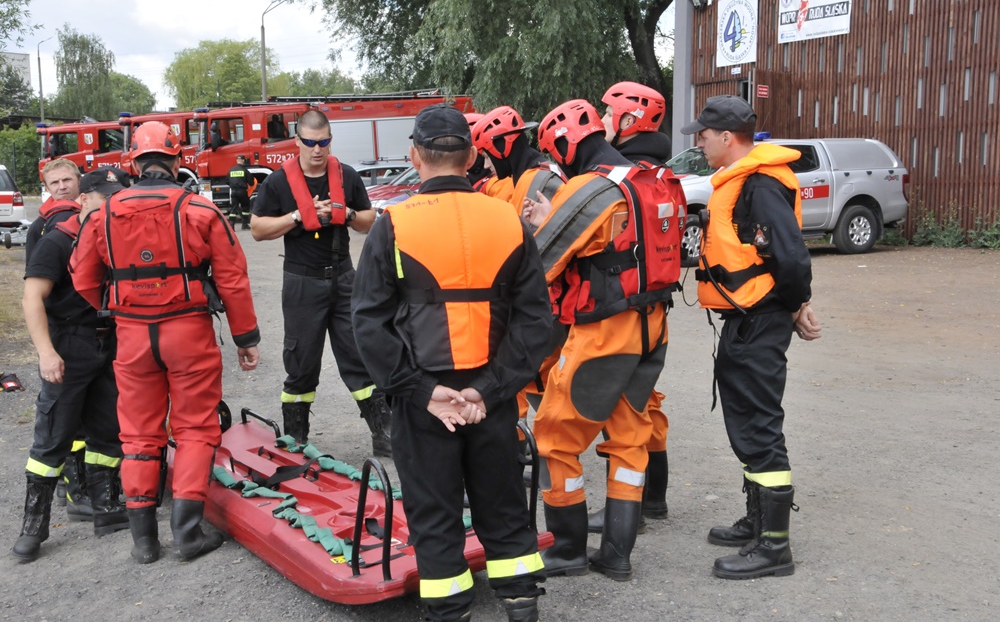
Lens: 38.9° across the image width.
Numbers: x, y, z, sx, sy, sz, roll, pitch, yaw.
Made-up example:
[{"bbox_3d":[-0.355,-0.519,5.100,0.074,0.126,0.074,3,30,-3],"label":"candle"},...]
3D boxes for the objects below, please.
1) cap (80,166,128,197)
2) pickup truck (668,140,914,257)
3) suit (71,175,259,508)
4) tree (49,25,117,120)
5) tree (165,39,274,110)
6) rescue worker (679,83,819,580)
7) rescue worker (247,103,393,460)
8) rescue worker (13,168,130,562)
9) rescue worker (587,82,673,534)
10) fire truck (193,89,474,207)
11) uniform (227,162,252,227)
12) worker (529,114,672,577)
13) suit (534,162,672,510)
[{"bbox_3d":[-1.649,-0.536,5.900,0.265,0.135,0.180,24,18,28],"label":"cap"},{"bbox_3d":[3.810,-1.760,21.800,5.350,1.850,1.870,-4,8,-30],"label":"pickup truck"},{"bbox_3d":[-1.348,0.106,5.700,0.690,1.320,0.450,-1,6,-6],"label":"suit"},{"bbox_3d":[-30.320,-15.380,103.915,5.200,11.400,5.200,0,7,0],"label":"tree"},{"bbox_3d":[-15.804,-10.915,80.000,6.200,8.600,6.200,0,6,0],"label":"tree"},{"bbox_3d":[0.984,0.070,5.580,0.520,1.820,0.540,-1,6,-2],"label":"rescue worker"},{"bbox_3d":[-0.968,-0.154,7.678,0.750,1.830,0.500,-1,7,-6],"label":"rescue worker"},{"bbox_3d":[-1.740,0.173,5.863,0.530,1.610,0.600,5,8,37],"label":"rescue worker"},{"bbox_3d":[0.586,-0.012,6.073,0.580,1.890,0.560,2,7,16],"label":"rescue worker"},{"bbox_3d":[-4.253,-4.067,37.322,7.500,3.200,2.500,-5,8,-13],"label":"fire truck"},{"bbox_3d":[-6.248,-2.785,34.000,0.600,1.550,0.450,0,6,3],"label":"uniform"},{"bbox_3d":[0.398,0.108,5.400,0.600,1.820,0.570,4,8,31],"label":"worker"},{"bbox_3d":[0.385,0.092,5.420,0.500,1.260,0.520,4,8,38],"label":"suit"}]

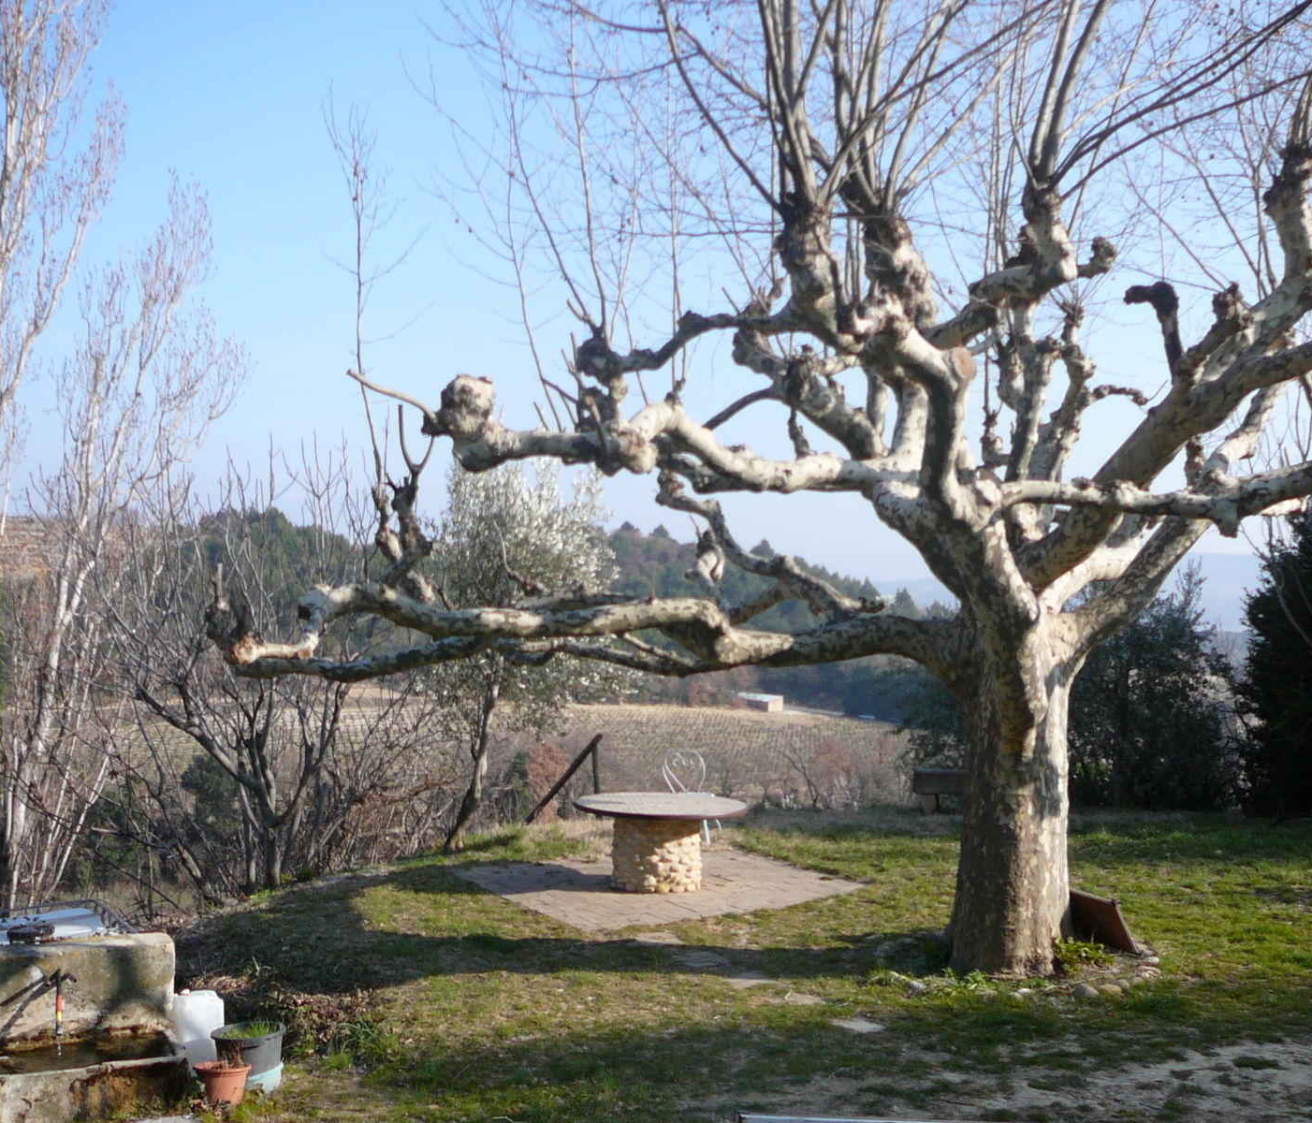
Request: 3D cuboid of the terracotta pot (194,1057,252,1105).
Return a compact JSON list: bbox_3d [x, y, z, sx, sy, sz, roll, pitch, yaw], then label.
[{"bbox_3d":[-2.124,2.547,7.400,0.275,0.210,0.275,0,-2,0],"label":"terracotta pot"}]

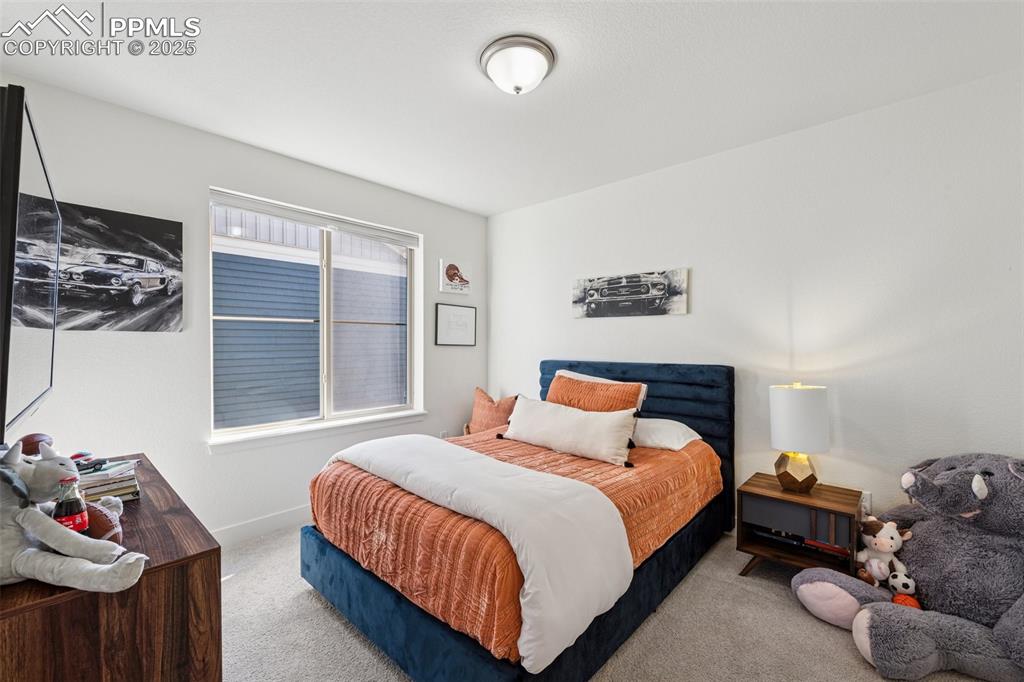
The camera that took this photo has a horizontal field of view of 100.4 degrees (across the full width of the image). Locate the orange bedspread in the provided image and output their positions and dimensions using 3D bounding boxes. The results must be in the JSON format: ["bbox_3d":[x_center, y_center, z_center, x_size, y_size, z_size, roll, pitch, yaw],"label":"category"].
[{"bbox_3d":[0.125,0.759,2.363,1.400,0.395,1.855,0,0,42],"label":"orange bedspread"}]

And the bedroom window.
[{"bbox_3d":[-1.297,-0.162,3.071,0.130,1.465,1.499,0,0,42],"label":"bedroom window"}]

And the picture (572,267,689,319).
[{"bbox_3d":[0.840,-0.334,3.148,0.908,0.305,0.030,0,0,42],"label":"picture"}]

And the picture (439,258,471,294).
[{"bbox_3d":[-0.500,-0.570,3.829,0.030,0.281,0.335,0,0,42],"label":"picture"}]

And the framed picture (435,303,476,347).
[{"bbox_3d":[-0.498,-0.136,3.833,0.025,0.367,0.461,0,0,42],"label":"framed picture"}]

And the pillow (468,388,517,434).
[{"bbox_3d":[-0.127,0.620,3.617,0.450,0.430,0.150,0,-15,42],"label":"pillow"}]

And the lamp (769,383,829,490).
[{"bbox_3d":[1.513,0.507,2.261,0.260,0.560,0.260,0,0,42],"label":"lamp"}]

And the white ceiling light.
[{"bbox_3d":[0.025,-1.134,1.815,0.320,0.160,0.320,0,0,0],"label":"white ceiling light"}]

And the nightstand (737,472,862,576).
[{"bbox_3d":[1.509,1.008,2.239,0.489,0.443,0.401,0,0,42],"label":"nightstand"}]

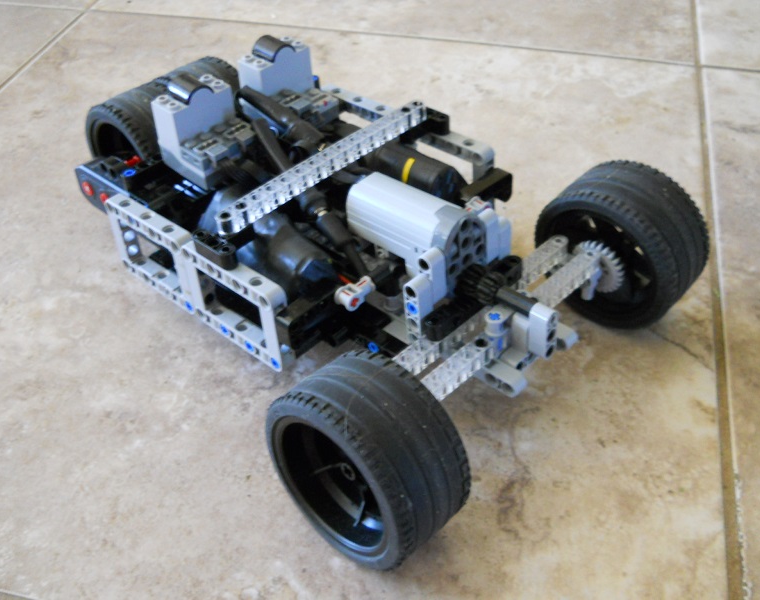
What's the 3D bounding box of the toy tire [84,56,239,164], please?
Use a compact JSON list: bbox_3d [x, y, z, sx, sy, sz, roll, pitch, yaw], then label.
[{"bbox_3d":[-0.105,-0.083,0.453,0.069,0.069,0.072,31,51,31],"label":"toy tire"}]

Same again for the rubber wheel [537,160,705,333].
[{"bbox_3d":[0.108,-0.024,0.385,0.069,0.069,0.036,31,53,30],"label":"rubber wheel"}]

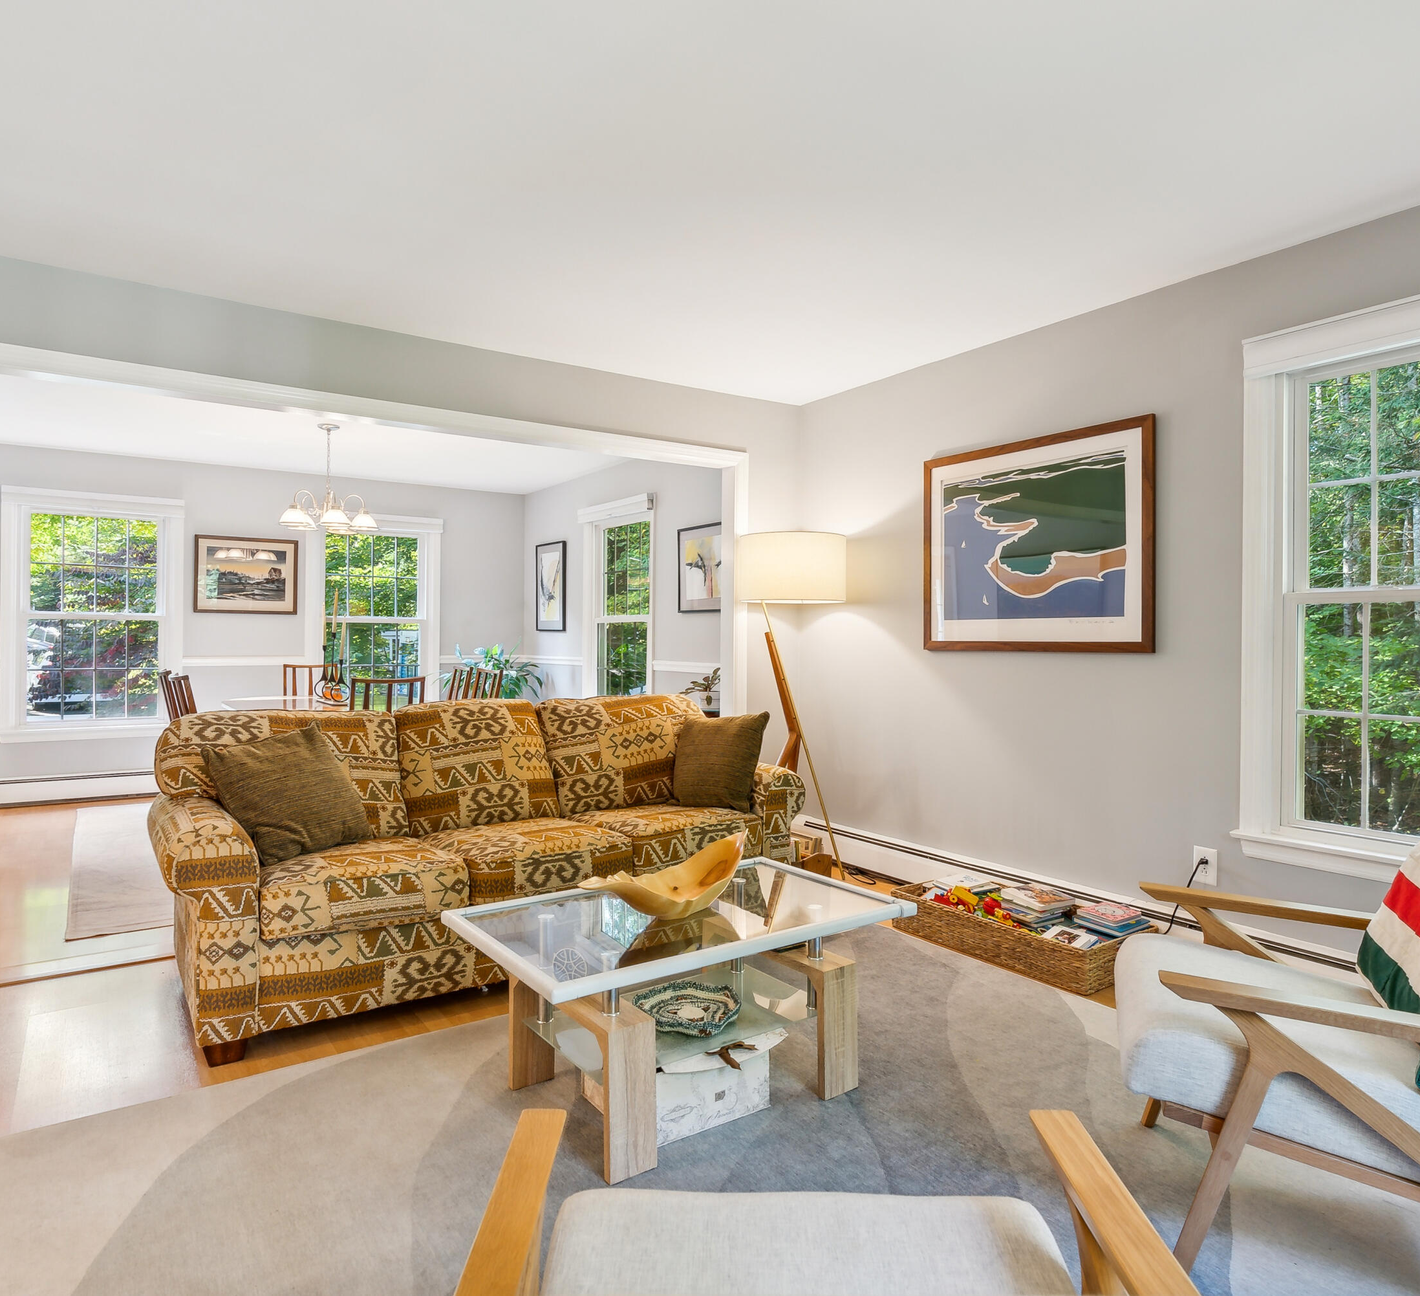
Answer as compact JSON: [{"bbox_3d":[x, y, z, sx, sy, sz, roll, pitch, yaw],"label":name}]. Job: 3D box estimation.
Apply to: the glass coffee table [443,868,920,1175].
[{"bbox_3d":[-0.064,0.885,2.178,1.004,0.443,0.619,0,0,-35],"label":"glass coffee table"}]

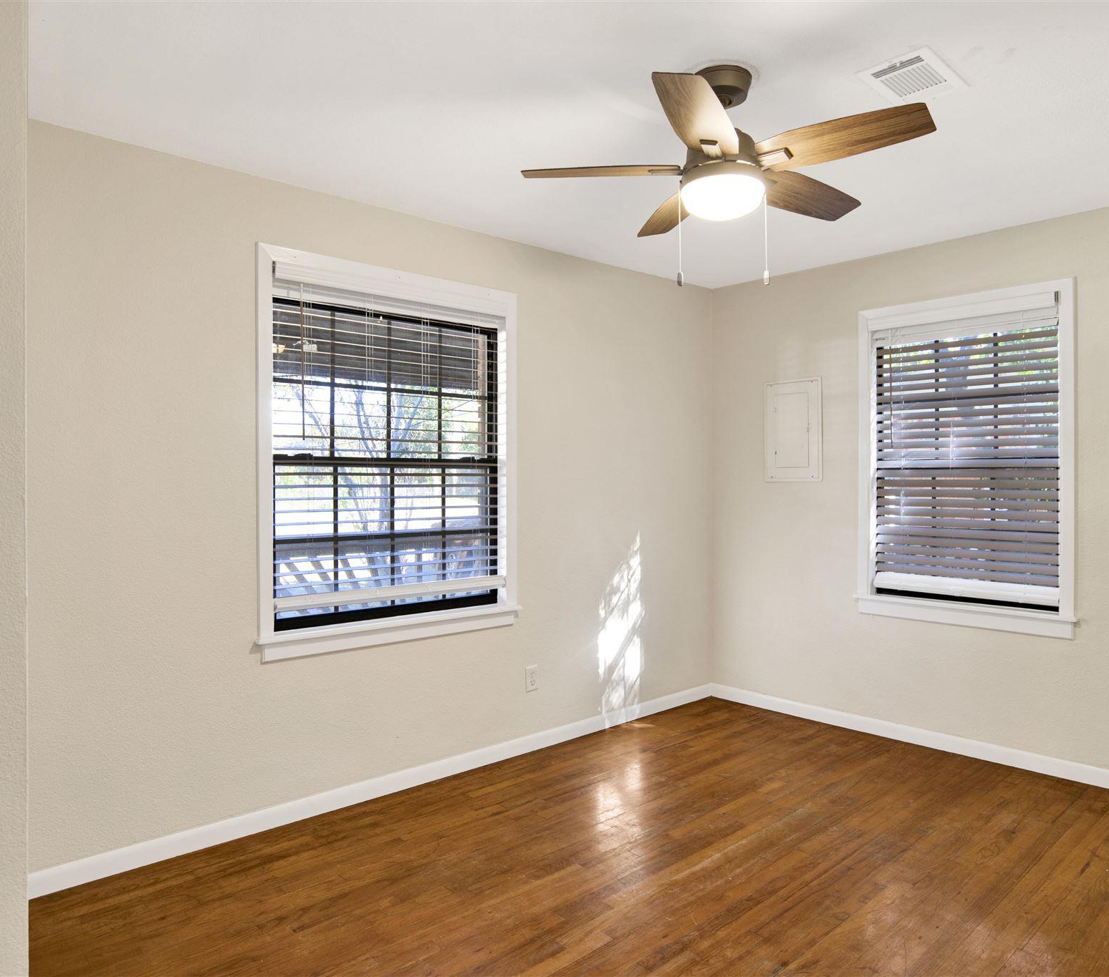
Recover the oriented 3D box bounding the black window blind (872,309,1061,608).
[{"bbox_3d":[1.925,-0.143,3.496,0.799,1.327,0.065,1,1,44],"label":"black window blind"}]

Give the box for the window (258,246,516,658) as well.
[{"bbox_3d":[-0.654,-0.135,3.127,1.201,1.559,0.131,-1,1,-39],"label":"window"}]

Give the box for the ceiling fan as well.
[{"bbox_3d":[0.455,-0.968,2.079,1.085,0.402,1.075,0,1,0],"label":"ceiling fan"}]

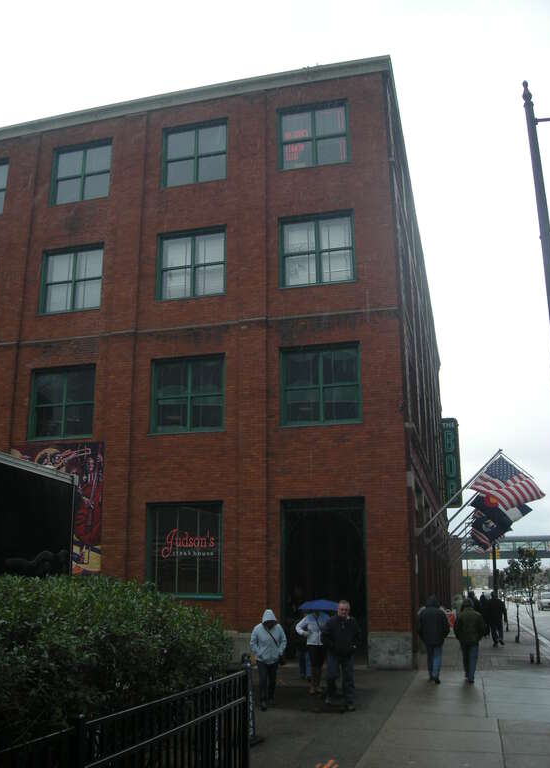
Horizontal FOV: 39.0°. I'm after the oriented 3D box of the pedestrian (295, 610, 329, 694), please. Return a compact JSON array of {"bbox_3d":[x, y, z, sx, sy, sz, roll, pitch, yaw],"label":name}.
[{"bbox_3d":[0.728,4.922,14.539,0.620,1.617,0.420,-1,-15,5],"label":"pedestrian"}]

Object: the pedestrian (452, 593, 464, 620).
[{"bbox_3d":[7.174,9.129,30.575,0.550,1.661,0.420,-4,-15,13],"label":"pedestrian"}]

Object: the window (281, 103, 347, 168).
[{"bbox_3d":[1.151,-7.244,22.766,2.052,2.066,0.180,-4,-15,13],"label":"window"}]

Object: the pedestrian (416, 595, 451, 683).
[{"bbox_3d":[3.246,5.275,16.133,0.640,1.740,0.420,-4,-15,13],"label":"pedestrian"}]

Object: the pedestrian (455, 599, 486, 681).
[{"bbox_3d":[3.807,5.001,15.200,0.630,1.700,0.480,-4,-15,14],"label":"pedestrian"}]

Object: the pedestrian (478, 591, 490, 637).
[{"bbox_3d":[8.441,9.347,31.510,0.550,1.712,0.420,-4,-15,13],"label":"pedestrian"}]

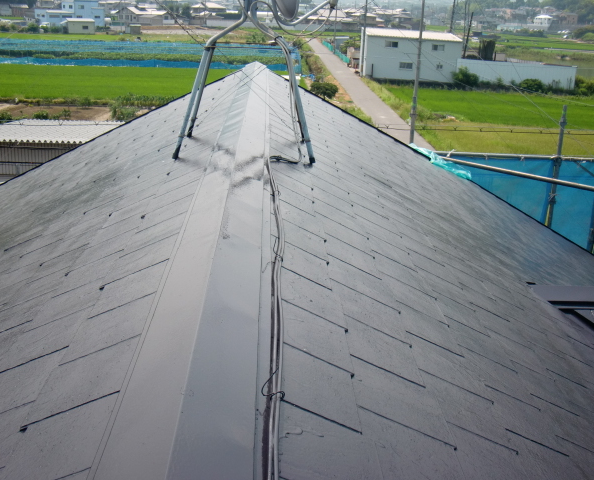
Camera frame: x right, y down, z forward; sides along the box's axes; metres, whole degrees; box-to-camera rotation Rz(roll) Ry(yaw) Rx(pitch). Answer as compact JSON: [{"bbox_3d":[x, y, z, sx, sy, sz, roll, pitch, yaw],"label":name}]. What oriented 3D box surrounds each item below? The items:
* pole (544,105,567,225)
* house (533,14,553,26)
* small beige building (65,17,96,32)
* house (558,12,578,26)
[{"bbox_3d":[2.850,-0.795,7.701,0.060,1.420,0.060,9,20,19],"label":"pole"},{"bbox_3d":[147.648,-131.595,420.842,8.800,6.700,7.500,19,25,40],"label":"house"},{"bbox_3d":[-53.051,-52.461,172.562,7.000,3.600,5.200,-3,19,-16],"label":"small beige building"},{"bbox_3d":[163.760,-133.732,425.351,8.000,7.800,8.800,-16,26,-43],"label":"house"}]

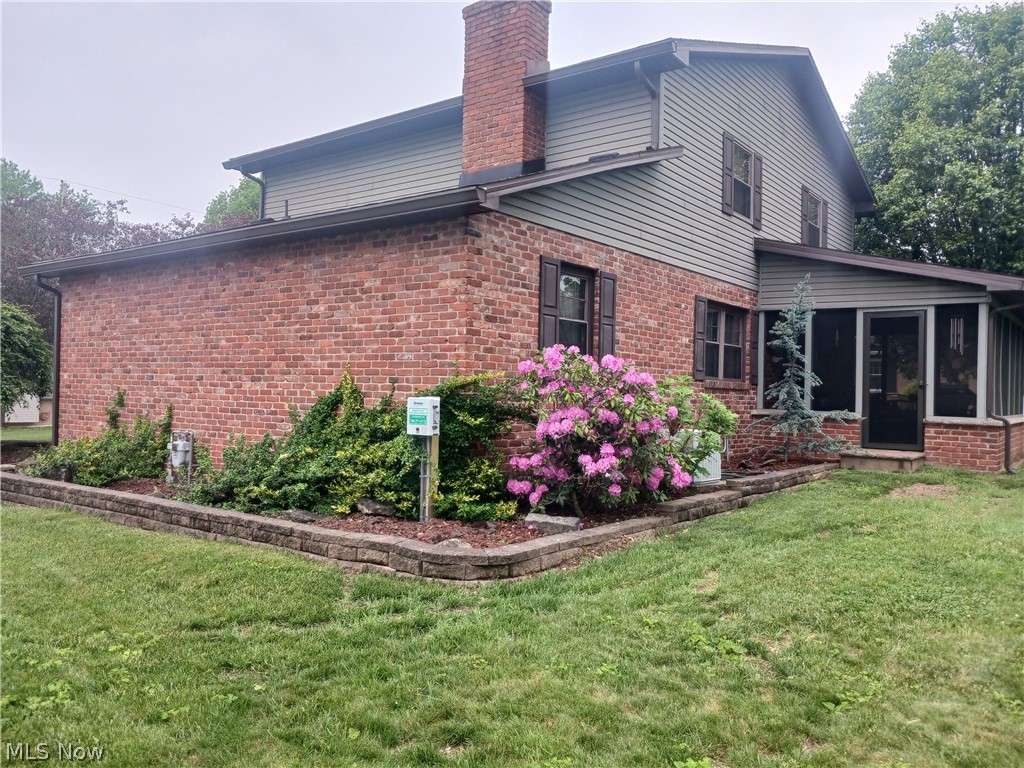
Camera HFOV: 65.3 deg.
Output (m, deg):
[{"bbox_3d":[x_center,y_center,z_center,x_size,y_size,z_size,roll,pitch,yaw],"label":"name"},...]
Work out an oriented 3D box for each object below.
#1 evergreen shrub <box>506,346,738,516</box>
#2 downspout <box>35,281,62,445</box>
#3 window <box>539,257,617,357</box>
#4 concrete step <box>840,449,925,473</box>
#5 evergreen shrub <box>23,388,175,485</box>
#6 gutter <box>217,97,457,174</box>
[{"bbox_3d":[1.007,0.426,7.473,1.500,1.550,2.250,1,0,37],"label":"evergreen shrub"},{"bbox_3d":[-7.098,-0.288,12.167,0.085,2.670,0.360,1,0,37],"label":"downspout"},{"bbox_3d":[0.729,-0.707,8.845,0.120,1.195,1.560,1,0,37],"label":"window"},{"bbox_3d":[5.384,1.104,11.541,0.950,0.220,0.980,1,0,37],"label":"concrete step"},{"bbox_3d":[-5.267,0.619,10.206,2.500,1.000,1.250,1,0,37],"label":"evergreen shrub"},{"bbox_3d":[-3.034,-4.161,13.460,6.070,0.130,0.130,1,0,37],"label":"gutter"}]

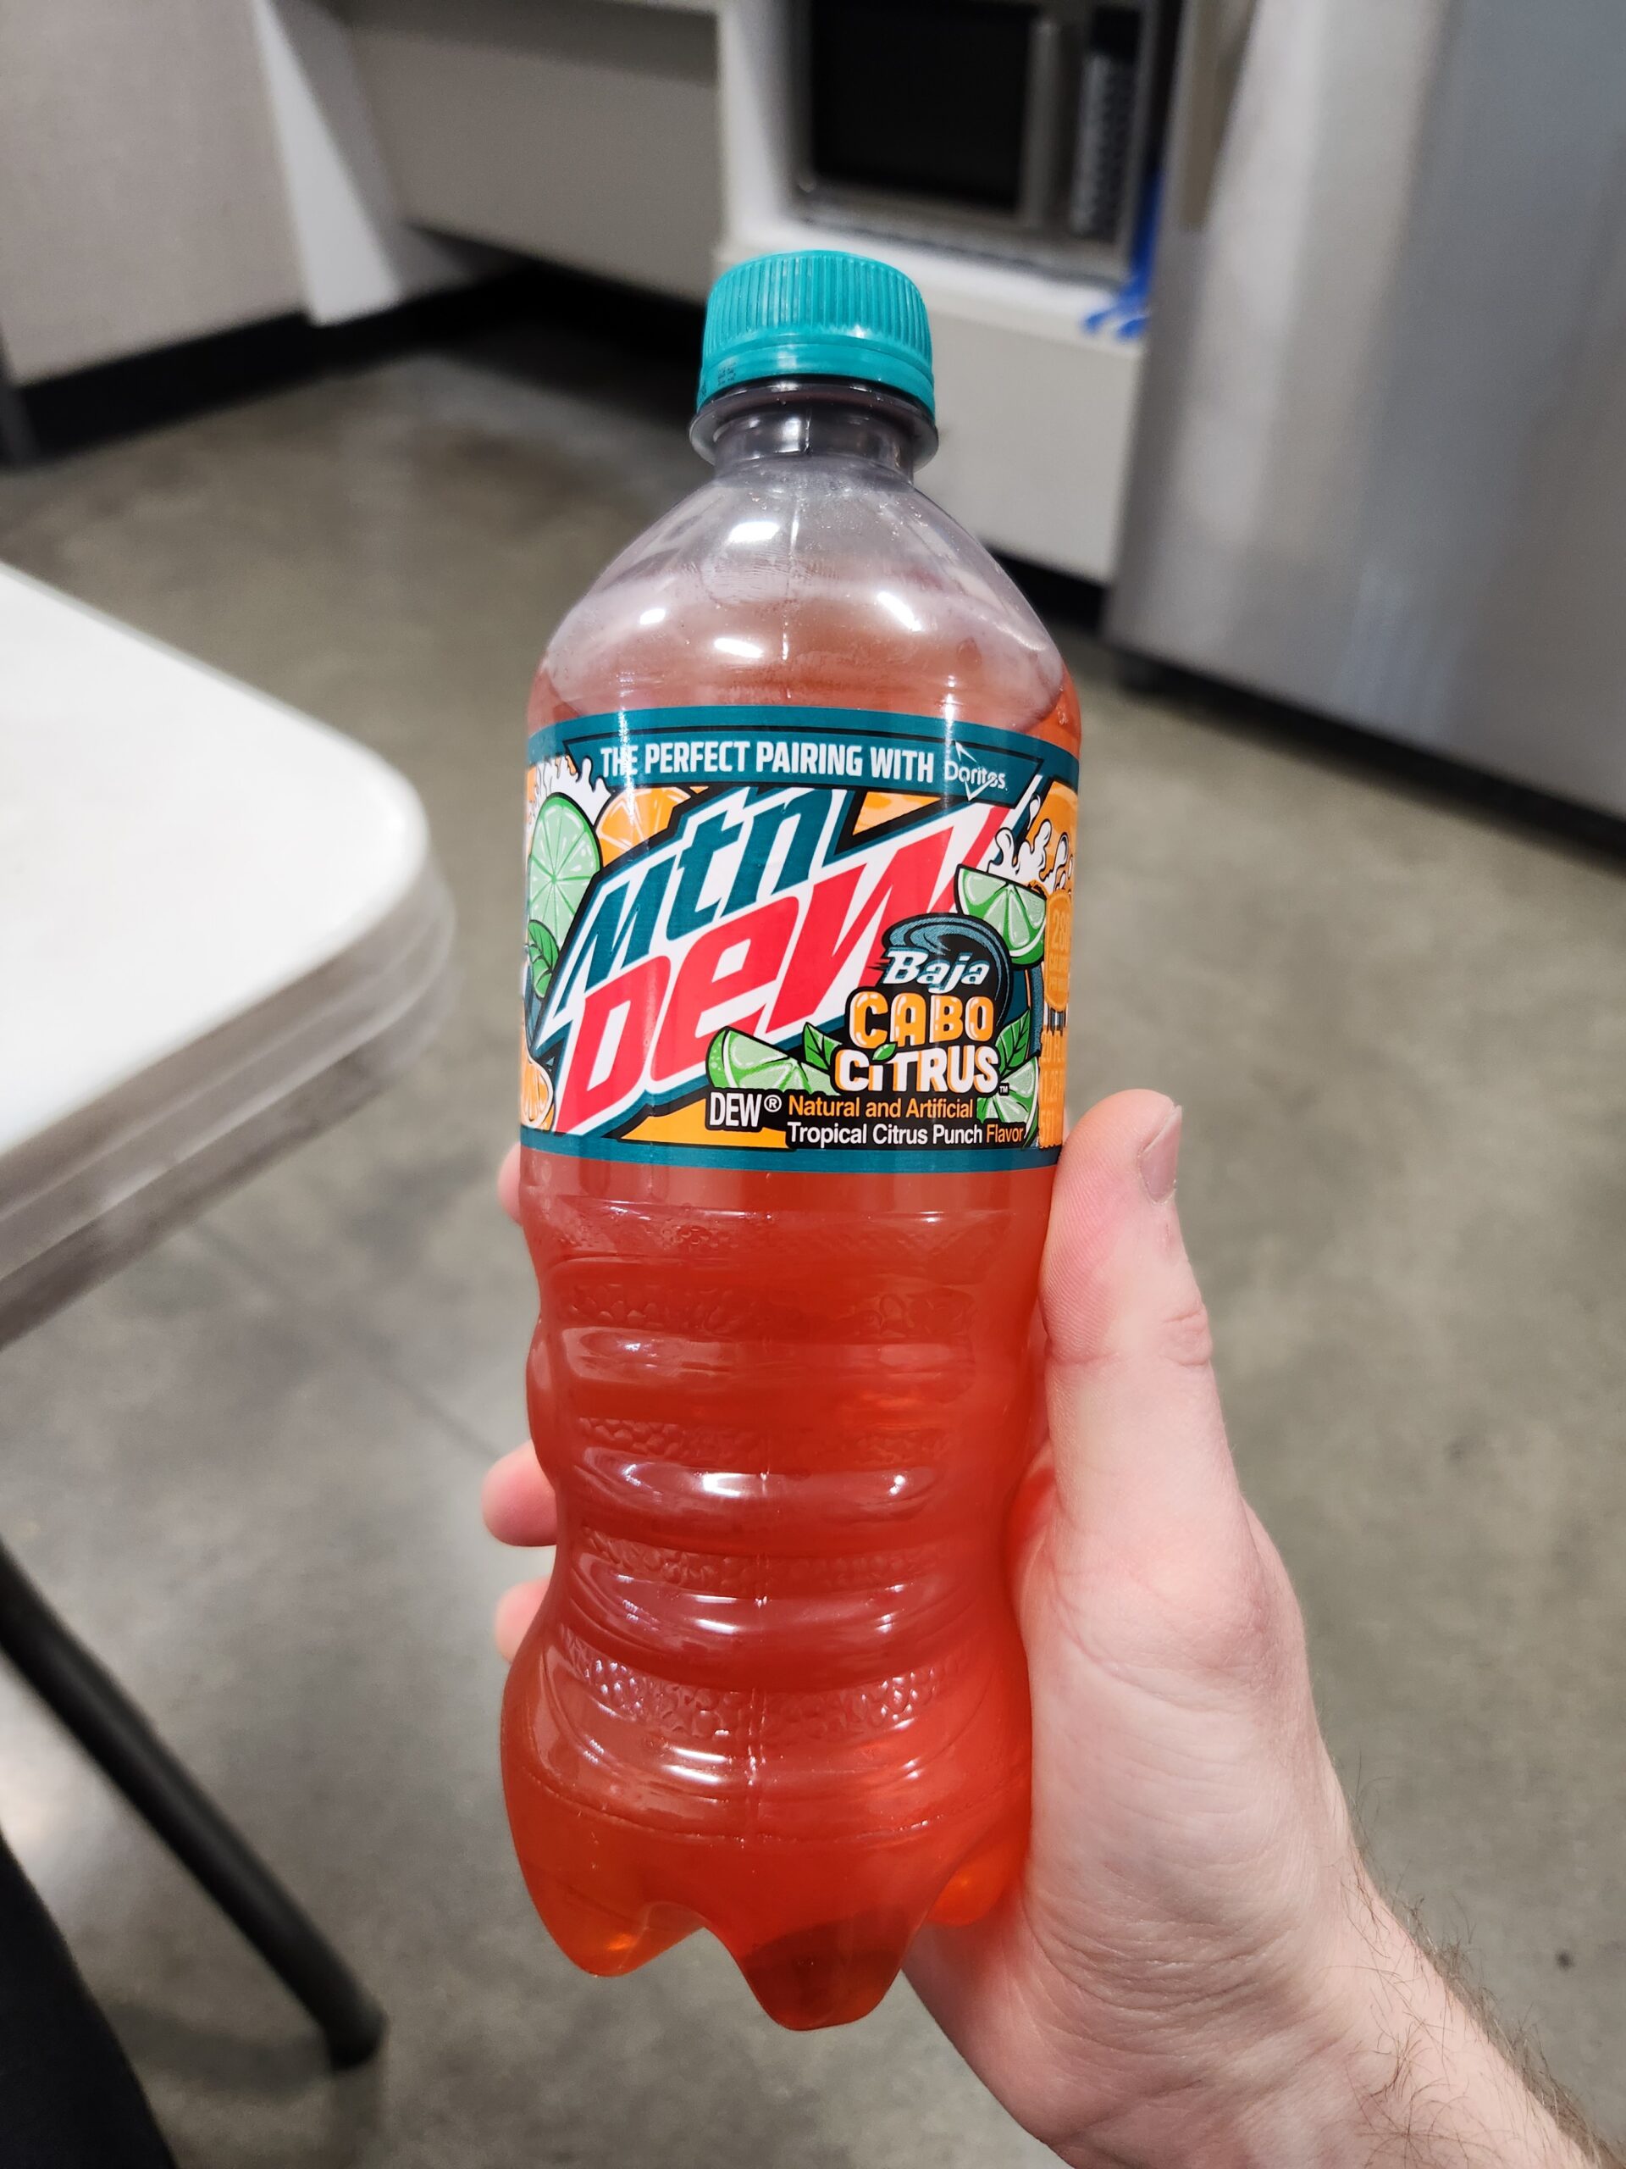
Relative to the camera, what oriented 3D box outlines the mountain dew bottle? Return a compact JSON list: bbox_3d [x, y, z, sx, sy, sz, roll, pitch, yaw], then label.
[{"bbox_3d":[-0.003,0.007,0.194,0.072,0.219,0.072,2,3,-1],"label":"mountain dew bottle"}]

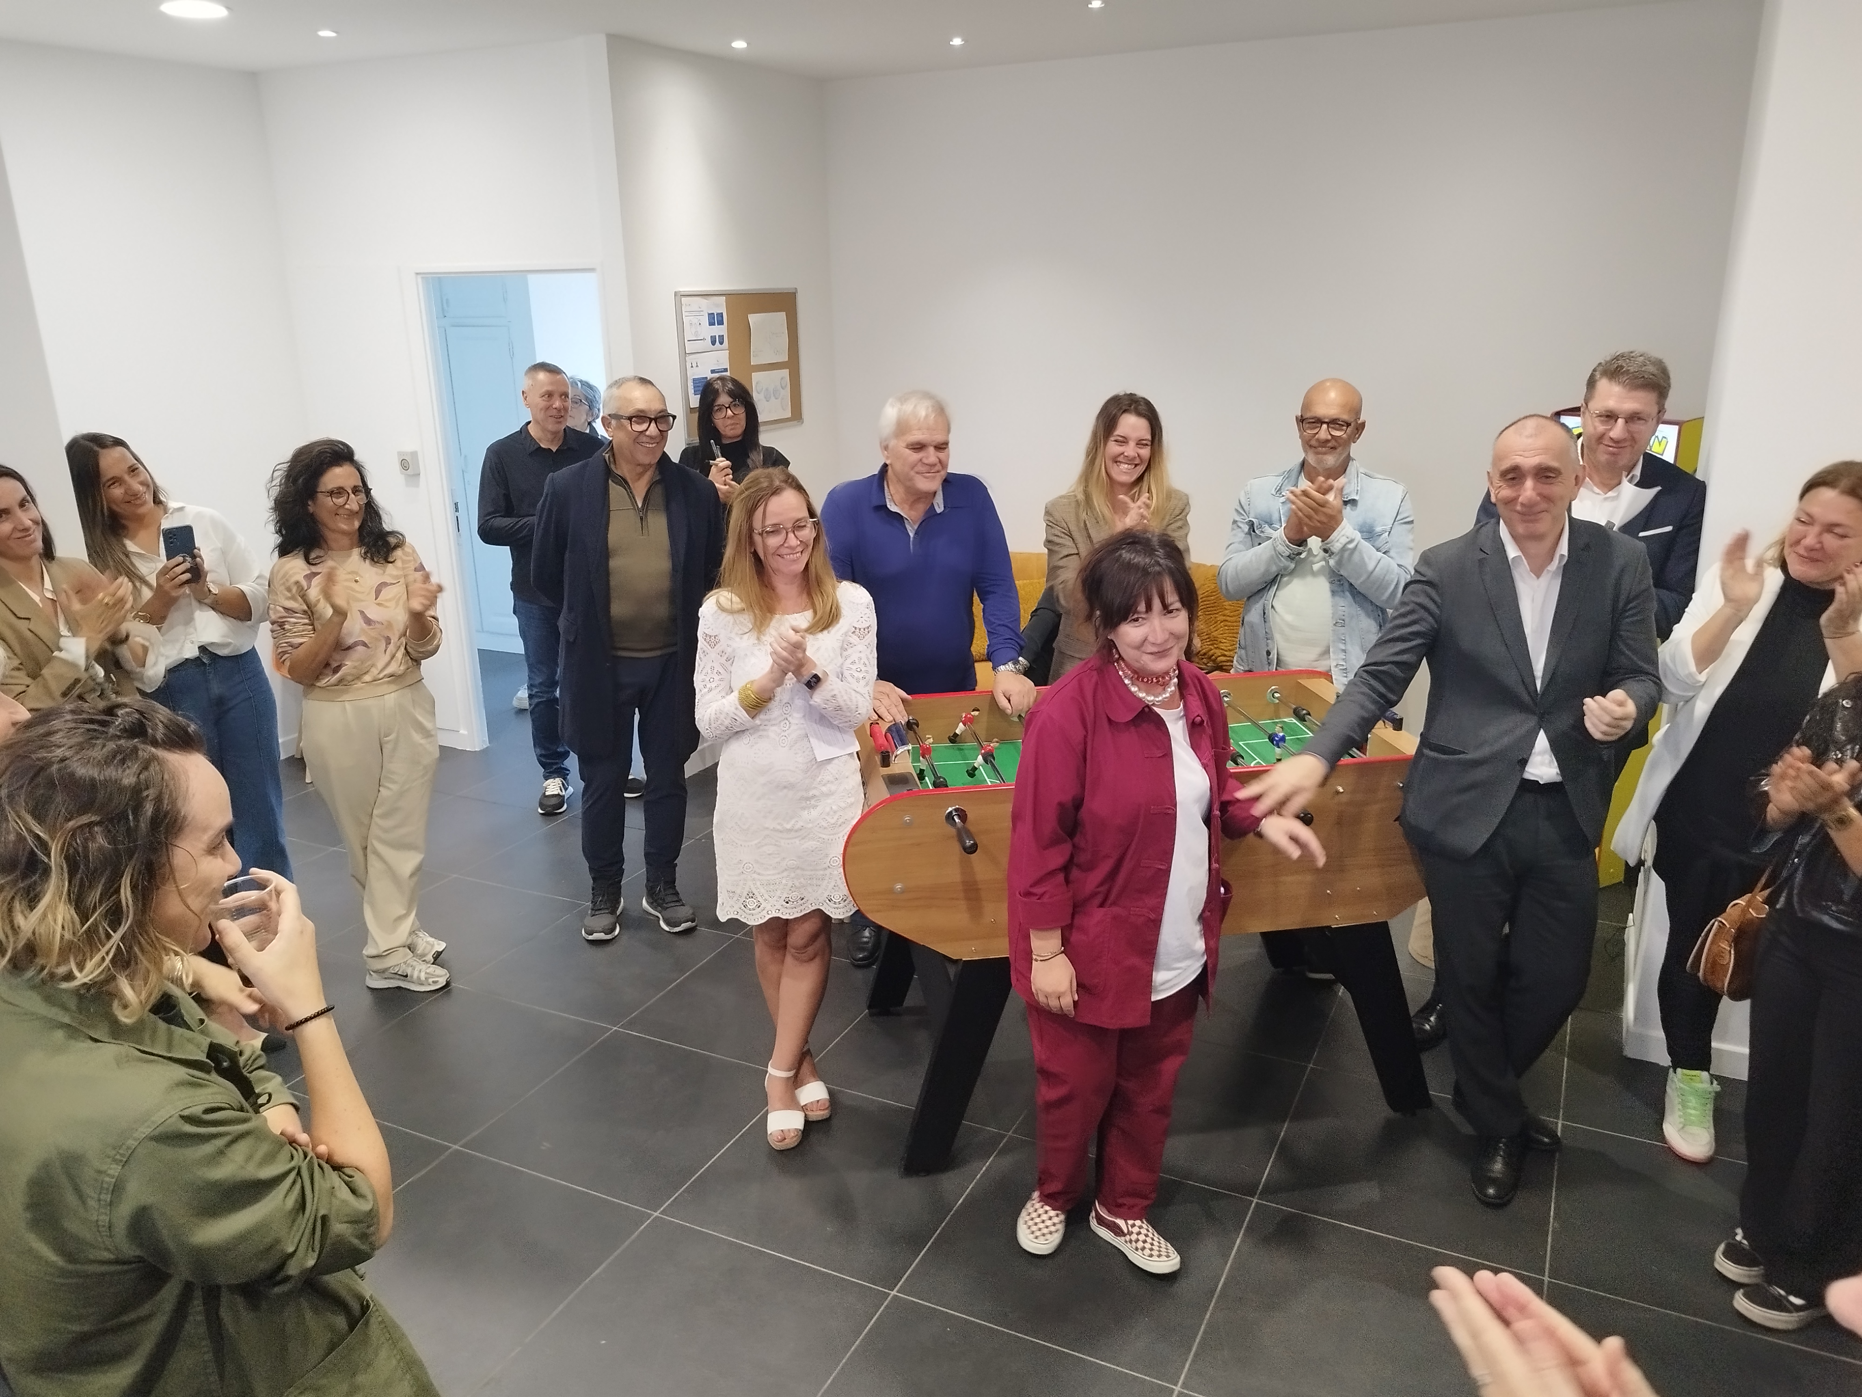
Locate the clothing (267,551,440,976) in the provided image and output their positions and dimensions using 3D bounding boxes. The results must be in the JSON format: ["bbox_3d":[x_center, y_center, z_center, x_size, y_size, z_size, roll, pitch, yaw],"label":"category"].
[{"bbox_3d":[-1.581,0.195,3.874,0.480,1.320,0.380,-15,22,-38],"label":"clothing"}]

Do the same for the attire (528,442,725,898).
[{"bbox_3d":[-0.921,-0.054,4.221,0.570,1.465,0.360,-10,19,-26],"label":"attire"}]

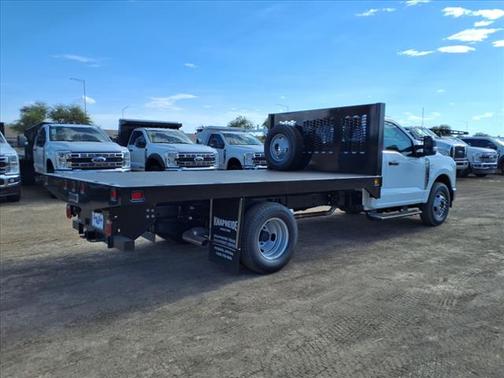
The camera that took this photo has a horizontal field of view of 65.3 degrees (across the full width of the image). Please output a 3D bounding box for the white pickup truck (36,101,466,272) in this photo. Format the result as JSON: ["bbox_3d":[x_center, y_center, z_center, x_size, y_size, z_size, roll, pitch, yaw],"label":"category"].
[{"bbox_3d":[0.828,-0.290,6.274,7.000,2.060,2.420,-4,8,-40],"label":"white pickup truck"}]

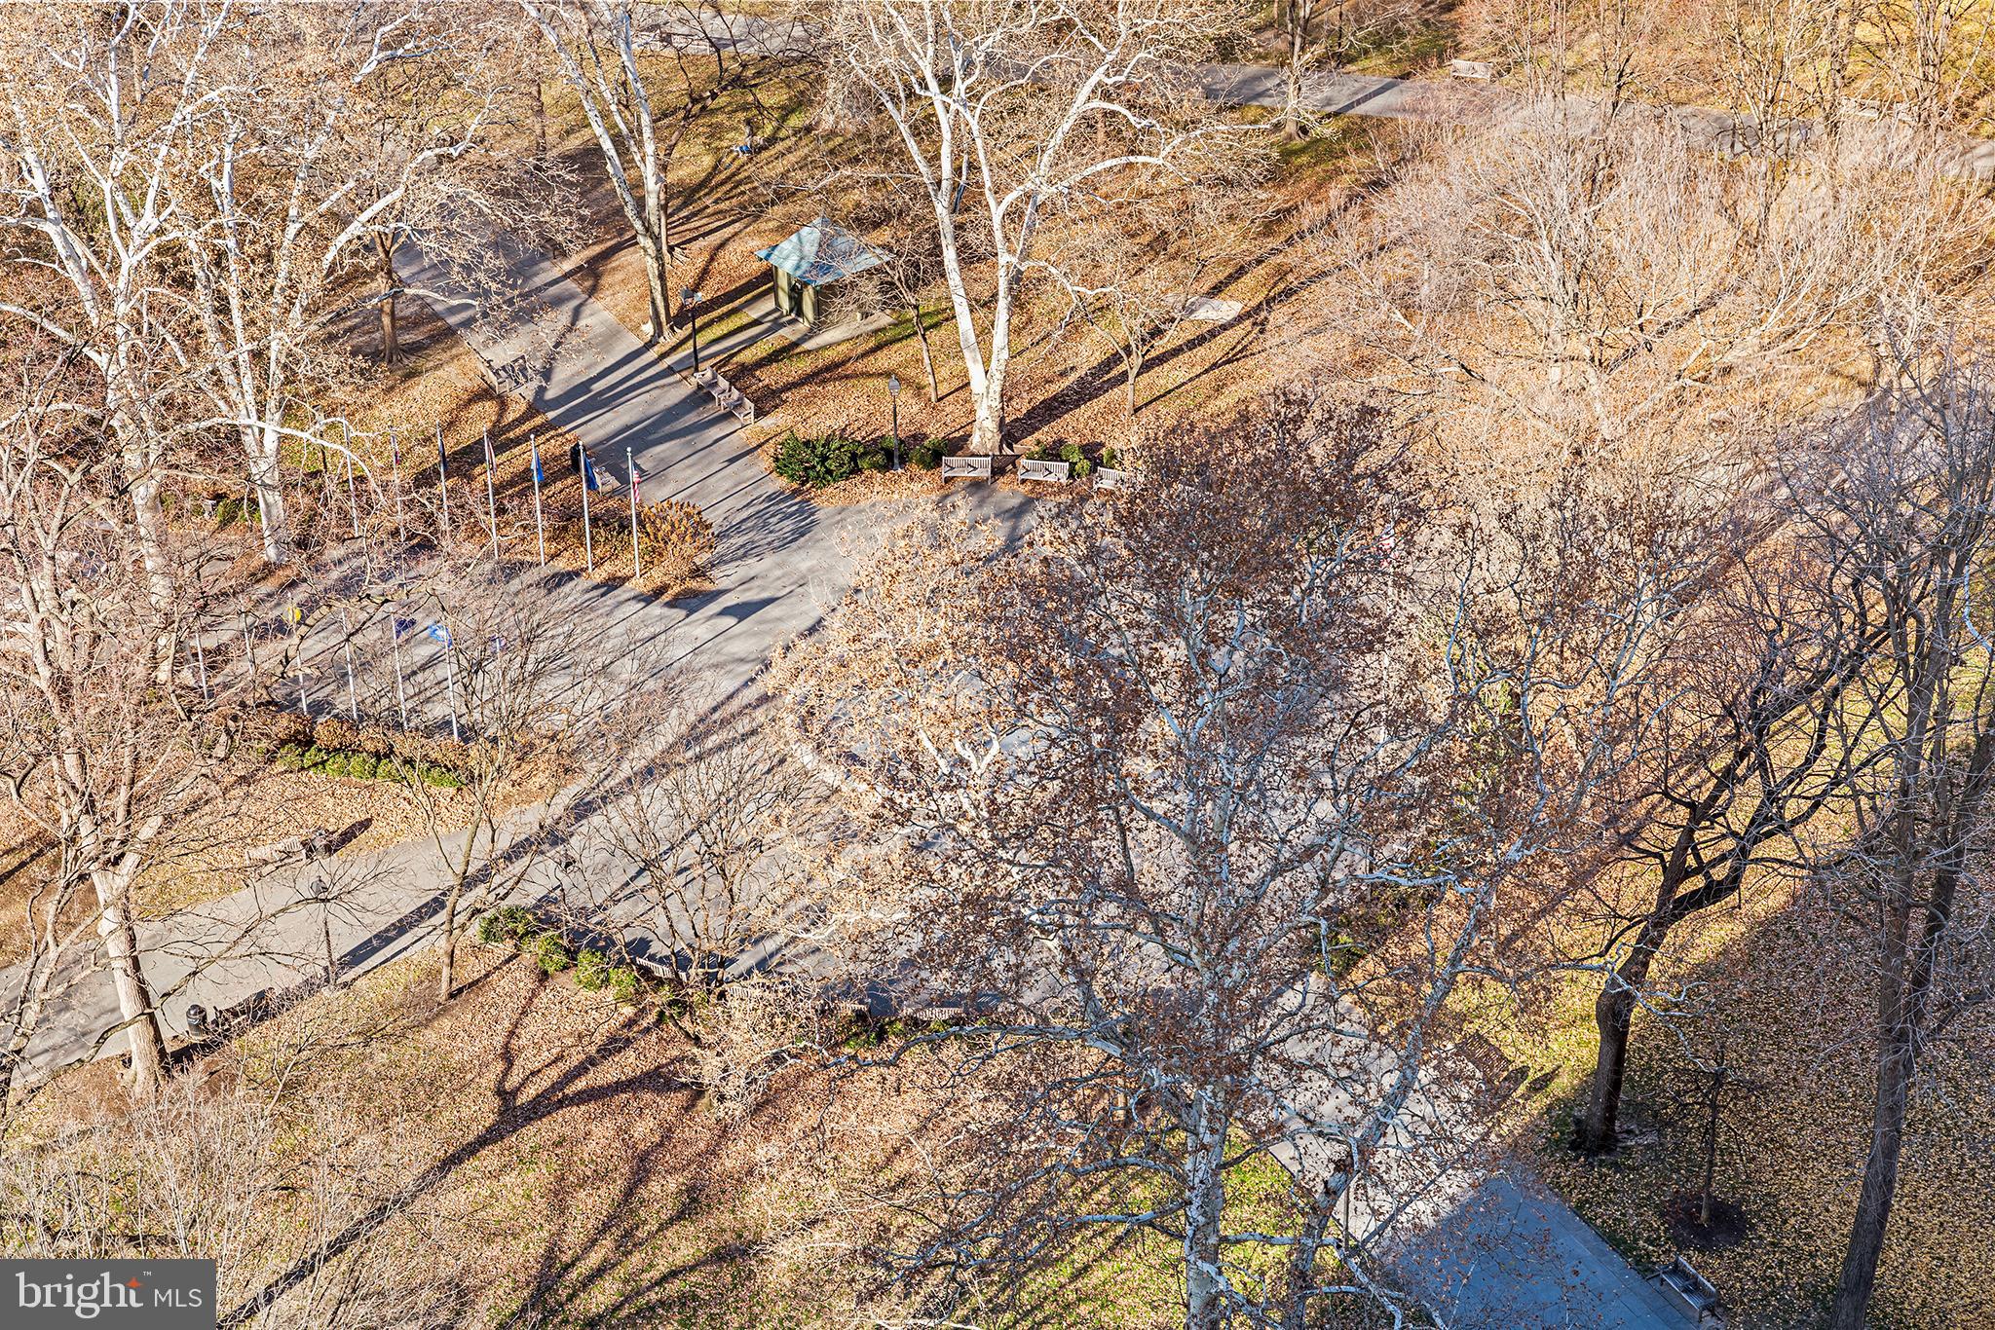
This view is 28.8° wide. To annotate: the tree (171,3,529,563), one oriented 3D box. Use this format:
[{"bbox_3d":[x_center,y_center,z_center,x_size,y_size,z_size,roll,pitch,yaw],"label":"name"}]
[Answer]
[{"bbox_3d":[-23.729,-14.258,137.430,13.000,25.000,13.000,0,34,0],"label":"tree"}]

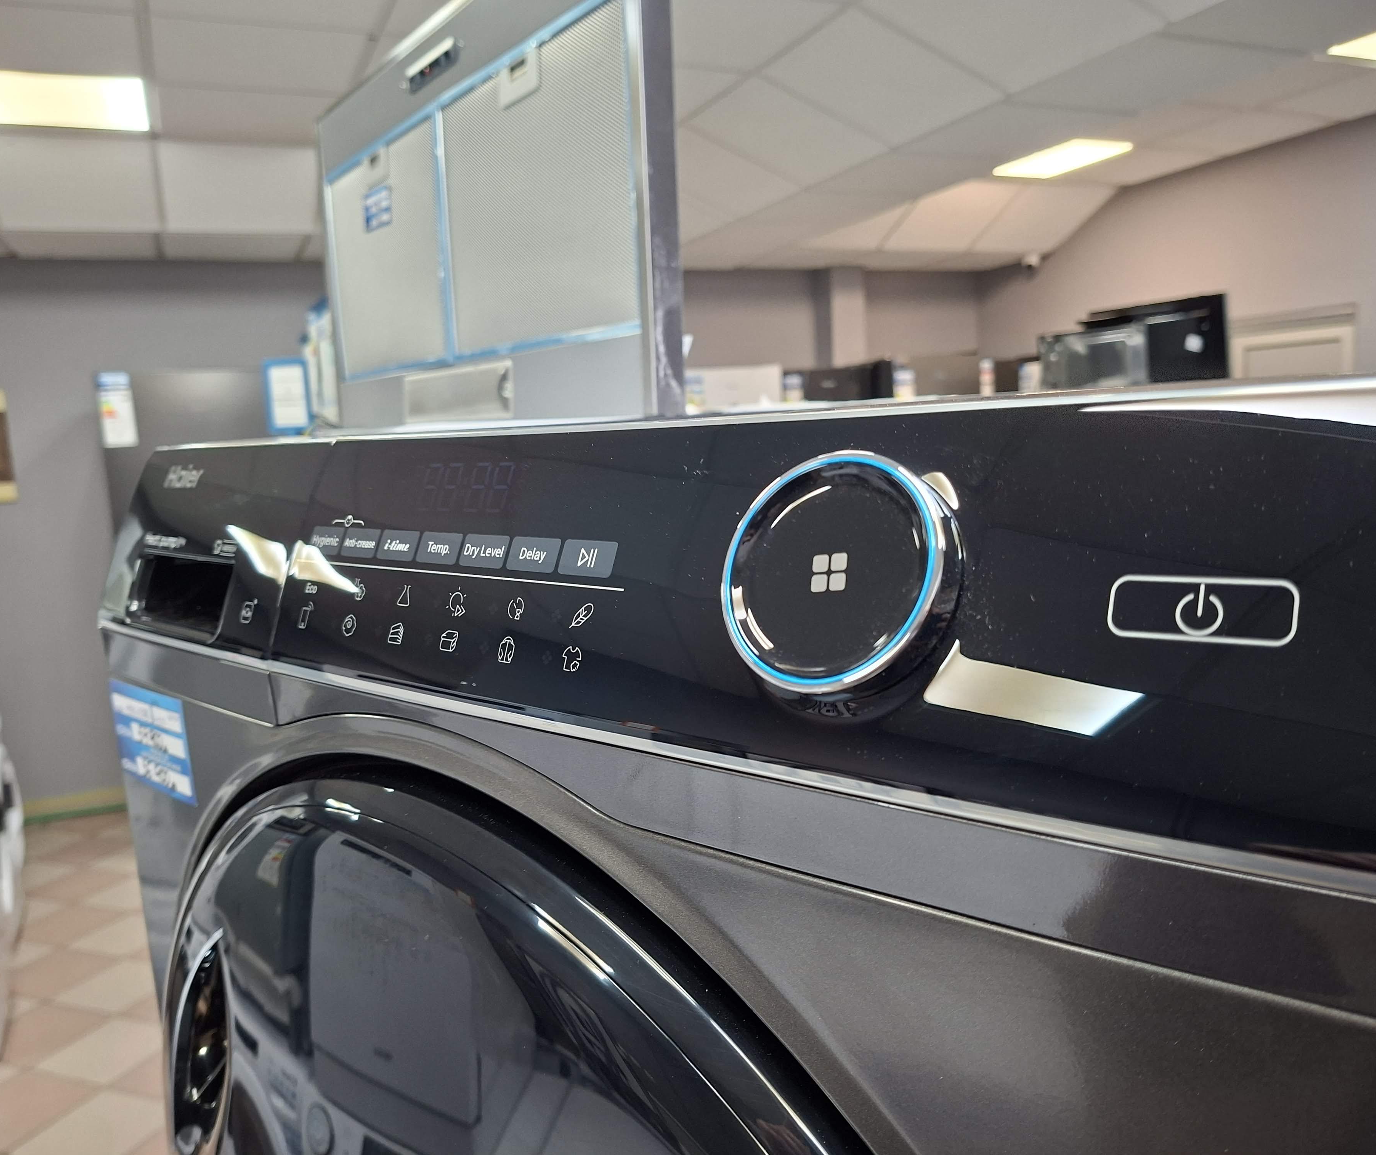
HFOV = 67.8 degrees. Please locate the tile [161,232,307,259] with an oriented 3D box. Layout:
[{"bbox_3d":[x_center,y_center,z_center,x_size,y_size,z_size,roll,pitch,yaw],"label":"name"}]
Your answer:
[{"bbox_3d":[-2.112,-1.540,4.760,0.595,0.020,0.595,-8,9,-25],"label":"tile"}]

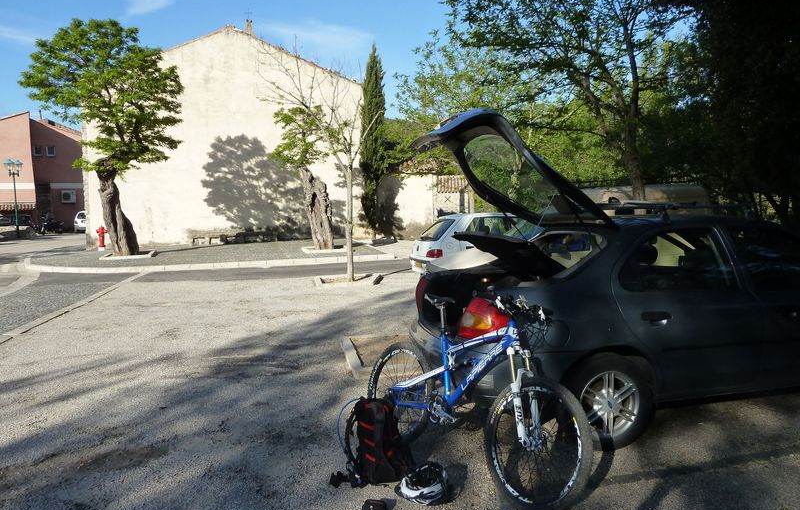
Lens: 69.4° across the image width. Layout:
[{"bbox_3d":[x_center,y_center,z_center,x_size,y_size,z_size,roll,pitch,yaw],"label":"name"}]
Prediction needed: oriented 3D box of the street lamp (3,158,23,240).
[{"bbox_3d":[-20.162,-2.962,30.315,1.000,4.350,0.700,-4,6,-33],"label":"street lamp"}]

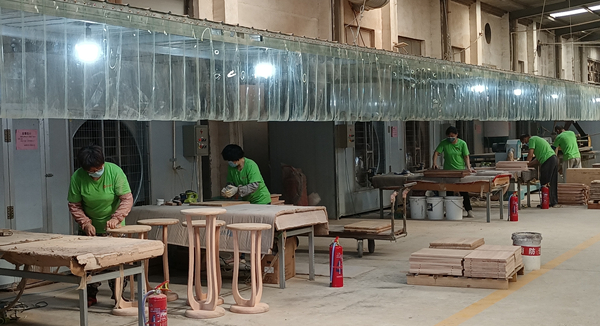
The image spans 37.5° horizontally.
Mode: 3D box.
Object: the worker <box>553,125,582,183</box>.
[{"bbox_3d":[5.670,-0.002,18.612,0.550,1.580,0.600,-3,2,-43],"label":"worker"}]

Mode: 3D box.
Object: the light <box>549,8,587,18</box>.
[{"bbox_3d":[8.861,-4.954,29.145,1.060,0.060,0.900,-8,-2,30],"label":"light"}]

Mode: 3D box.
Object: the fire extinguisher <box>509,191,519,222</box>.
[{"bbox_3d":[3.496,0.707,14.486,0.155,0.485,0.140,-2,2,-6],"label":"fire extinguisher"}]

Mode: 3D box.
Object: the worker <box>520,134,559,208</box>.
[{"bbox_3d":[4.598,0.150,17.012,0.680,1.390,0.480,-1,2,30],"label":"worker"}]

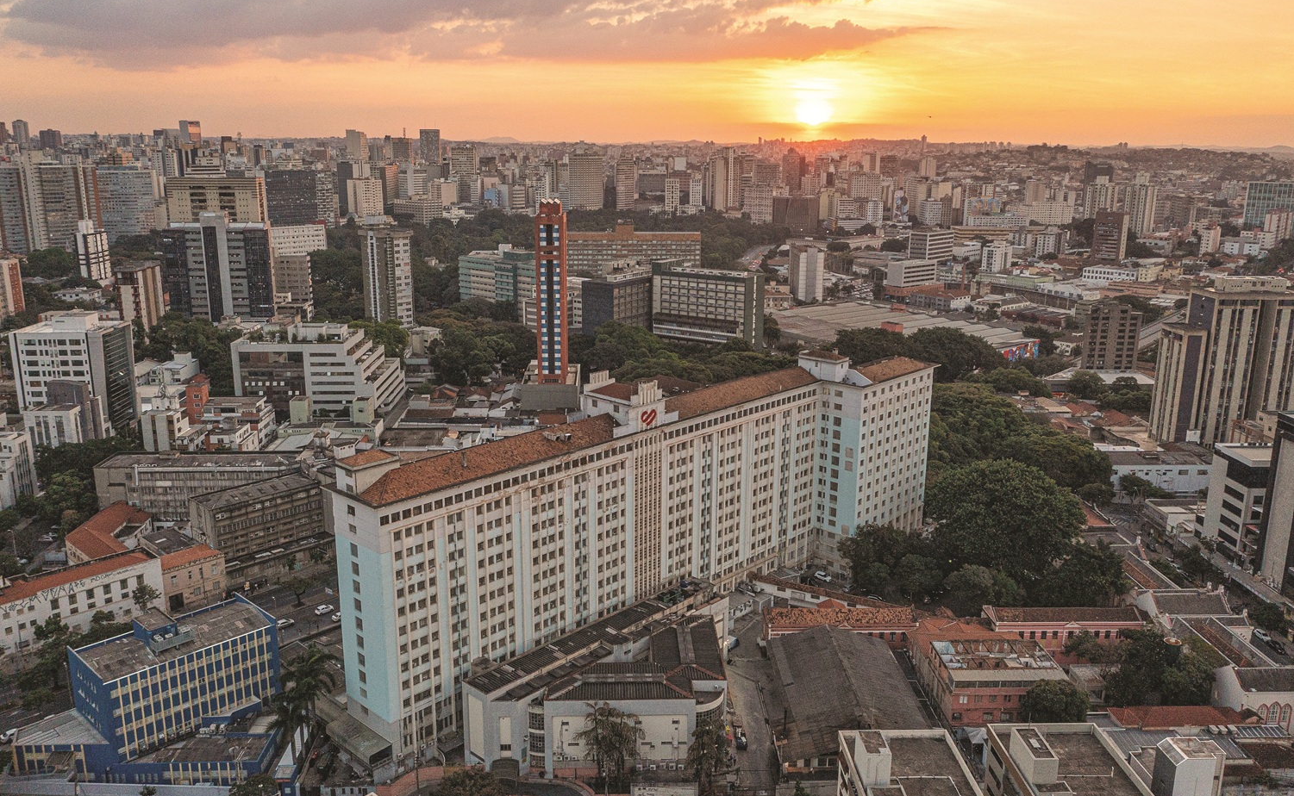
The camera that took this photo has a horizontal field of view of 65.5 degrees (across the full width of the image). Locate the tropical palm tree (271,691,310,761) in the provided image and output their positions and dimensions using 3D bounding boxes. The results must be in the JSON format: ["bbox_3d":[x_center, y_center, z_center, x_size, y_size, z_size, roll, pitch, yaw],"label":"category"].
[{"bbox_3d":[-62.073,57.672,175.400,6.200,12.200,6.000,0,14,0],"label":"tropical palm tree"}]

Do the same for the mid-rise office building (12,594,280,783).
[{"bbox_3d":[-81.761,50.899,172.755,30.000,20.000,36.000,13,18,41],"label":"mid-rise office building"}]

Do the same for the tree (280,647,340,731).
[{"bbox_3d":[-57.924,50.465,173.040,8.300,18.000,8.300,0,14,-2],"label":"tree"}]

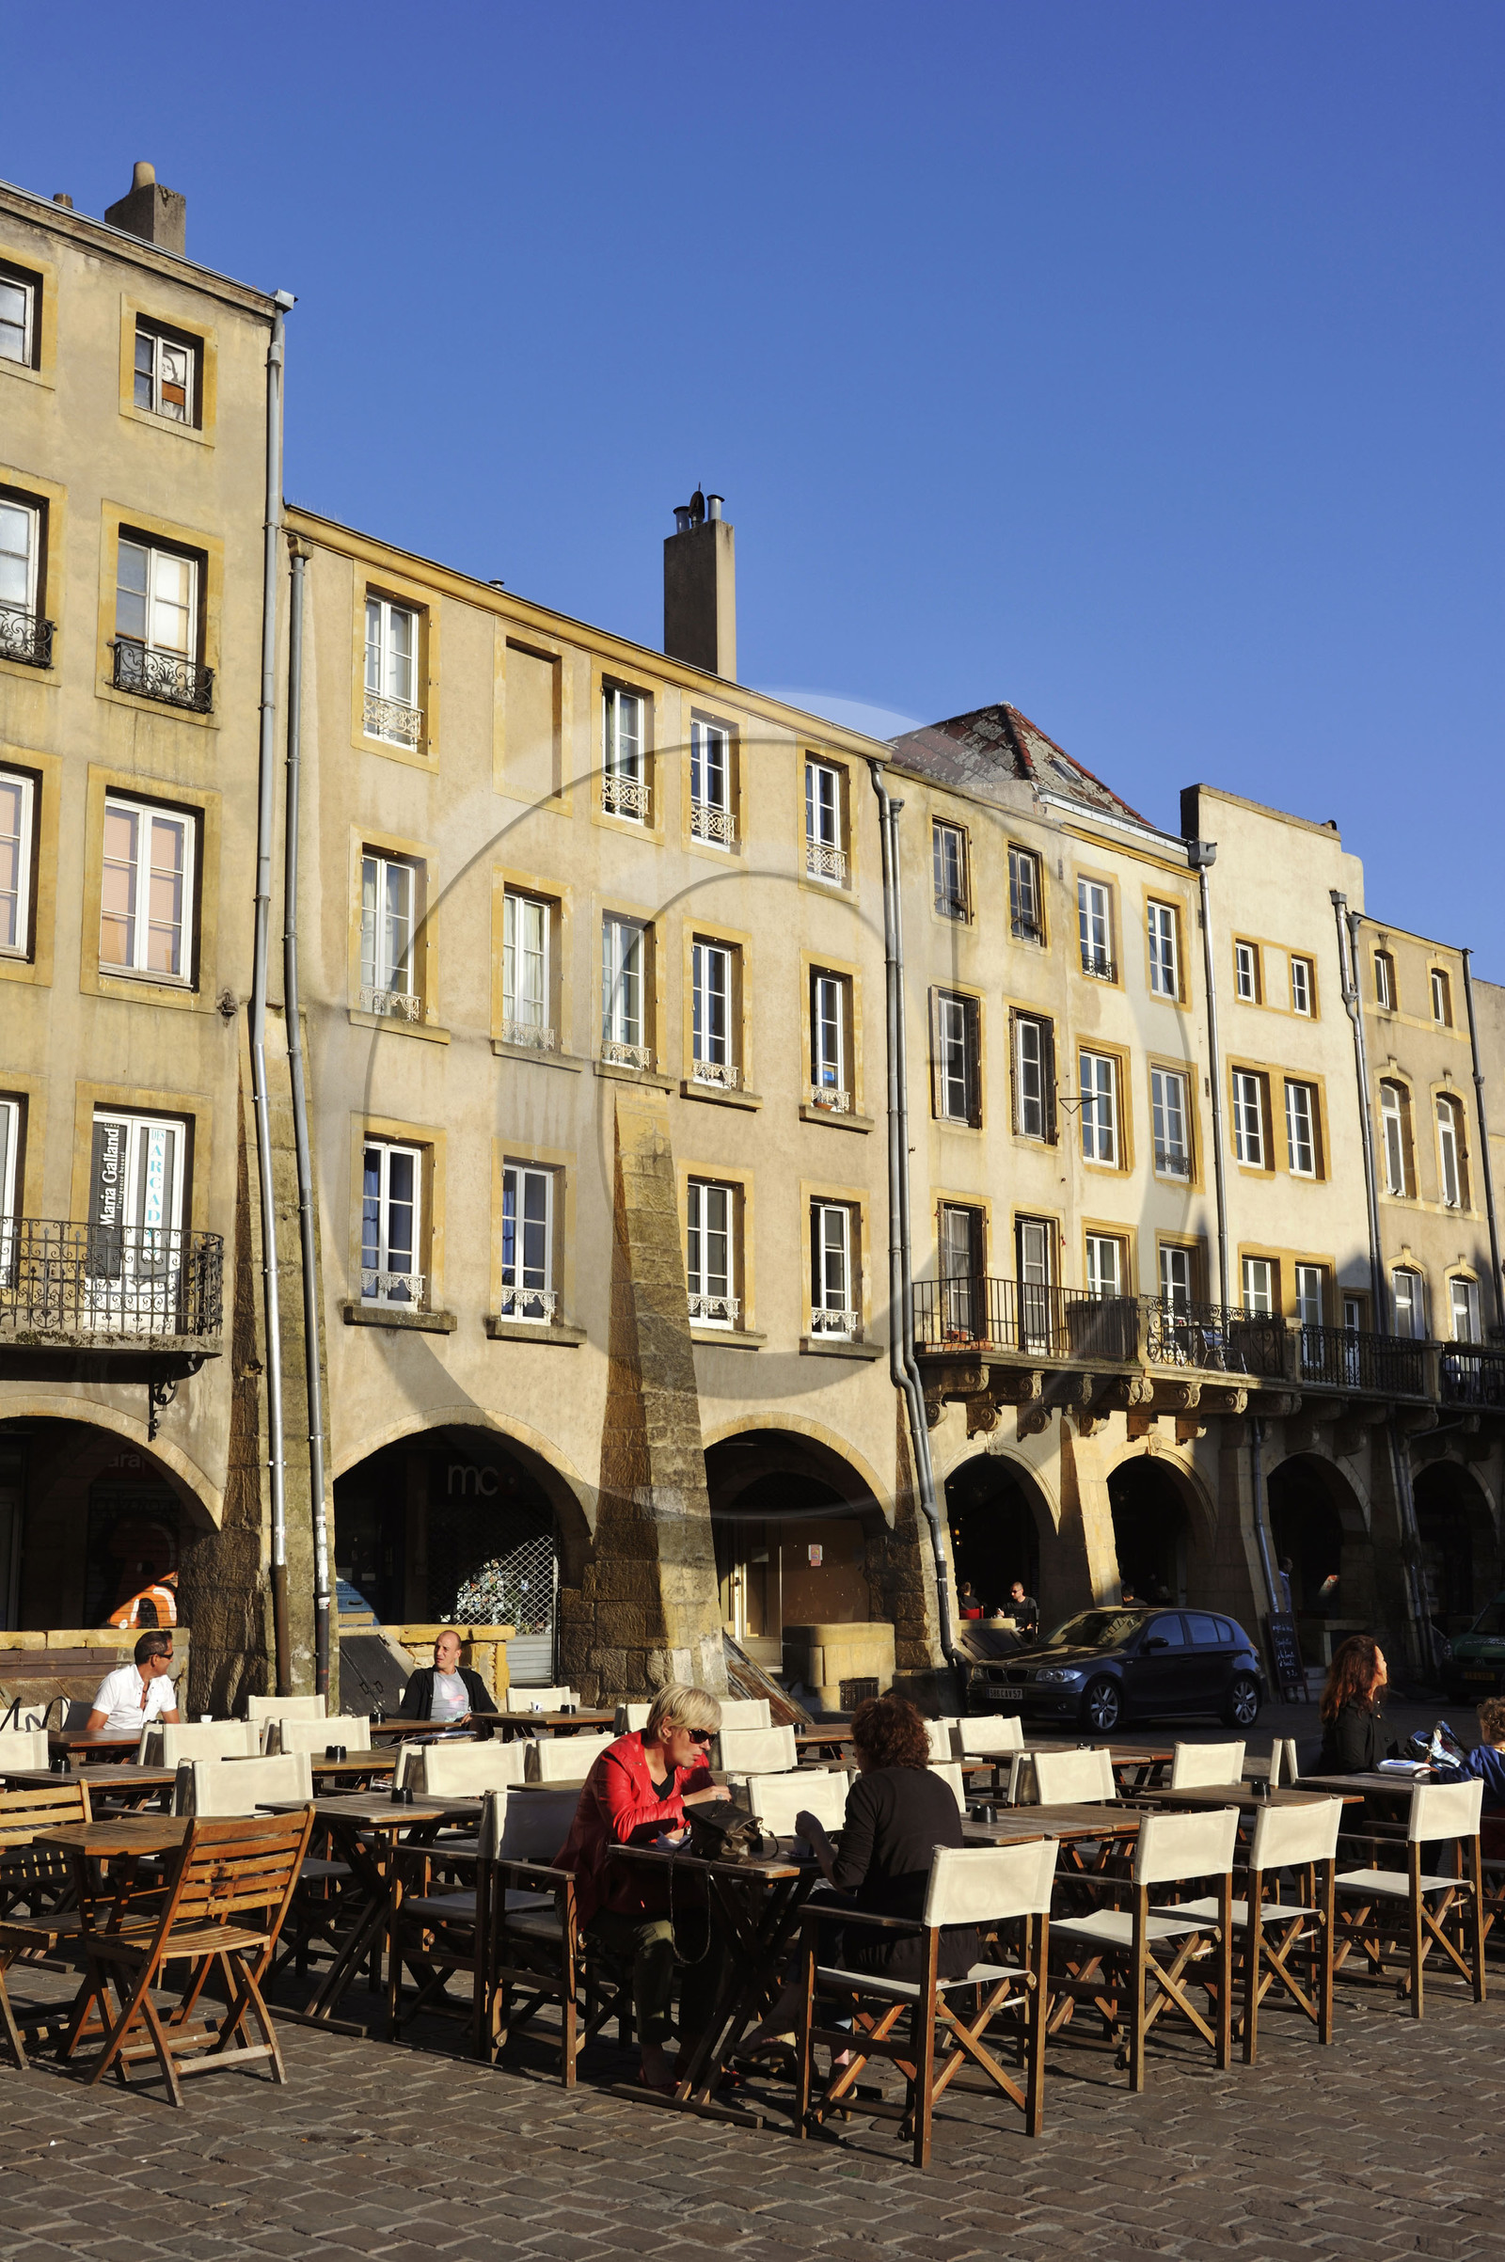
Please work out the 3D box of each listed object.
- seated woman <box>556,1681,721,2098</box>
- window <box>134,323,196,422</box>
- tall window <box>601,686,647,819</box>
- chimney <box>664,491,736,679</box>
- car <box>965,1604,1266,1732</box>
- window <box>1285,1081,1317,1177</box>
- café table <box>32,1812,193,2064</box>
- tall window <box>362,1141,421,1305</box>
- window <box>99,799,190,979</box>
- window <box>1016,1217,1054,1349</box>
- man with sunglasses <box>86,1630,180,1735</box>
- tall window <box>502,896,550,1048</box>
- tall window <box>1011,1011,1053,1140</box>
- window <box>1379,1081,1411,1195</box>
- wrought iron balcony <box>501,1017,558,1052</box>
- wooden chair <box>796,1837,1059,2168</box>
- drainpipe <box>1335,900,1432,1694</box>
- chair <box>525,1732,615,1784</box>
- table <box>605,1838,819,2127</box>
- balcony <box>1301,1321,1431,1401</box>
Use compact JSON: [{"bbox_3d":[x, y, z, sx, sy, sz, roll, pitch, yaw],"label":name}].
[{"bbox_3d":[-0.363,2.604,8.298,0.520,1.280,0.820,10,-15,-44],"label":"seated woman"},{"bbox_3d":[-6.346,-8.213,25.832,0.200,1.070,0.830,-11,-15,43],"label":"window"},{"bbox_3d":[-1.635,-4.743,29.792,0.150,1.558,0.915,-9,-12,40],"label":"tall window"},{"bbox_3d":[-0.769,-7.904,34.829,1.049,2.826,0.378,-10,-14,41],"label":"chimney"},{"bbox_3d":[4.293,6.219,27.728,4.230,1.420,1.750,10,-15,-44],"label":"car"},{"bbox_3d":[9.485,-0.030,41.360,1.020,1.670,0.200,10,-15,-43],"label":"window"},{"bbox_3d":[-1.999,2.784,8.143,0.800,0.750,0.800,0,-11,-1],"label":"café table"},{"bbox_3d":[-3.969,1.018,26.292,0.180,1.744,0.921,-10,-14,42],"label":"tall window"},{"bbox_3d":[-5.924,-2.356,23.221,0.150,1.669,0.978,-11,-15,43],"label":"window"},{"bbox_3d":[4.255,2.309,35.825,0.180,2.049,0.958,-10,-15,42],"label":"window"},{"bbox_3d":[-3.396,3.491,13.534,0.600,1.280,0.800,9,-15,-42],"label":"man with sunglasses"},{"bbox_3d":[-2.681,-1.903,28.304,0.180,1.772,0.871,-10,-14,42],"label":"tall window"},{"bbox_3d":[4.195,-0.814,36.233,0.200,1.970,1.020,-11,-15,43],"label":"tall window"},{"bbox_3d":[10.958,0.100,40.780,0.722,1.935,0.150,10,-15,-44],"label":"window"},{"bbox_3d":[-2.602,-1.113,27.768,0.130,0.278,0.898,-9,-12,40],"label":"wrought iron balcony"},{"bbox_3d":[0.522,2.570,7.156,0.550,0.860,0.580,9,-15,-42],"label":"wooden chair"},{"bbox_3d":[10.999,2.340,41.726,0.500,13.600,0.600,10,-15,-43],"label":"drainpipe"},{"bbox_3d":[-0.651,3.285,11.129,0.500,0.870,0.570,-11,-15,42],"label":"chair"},{"bbox_3d":[-0.010,2.806,7.973,0.680,0.750,0.920,9,-15,-42],"label":"table"},{"bbox_3d":[9.334,3.516,36.320,0.150,0.944,3.519,-11,-15,43],"label":"balcony"}]

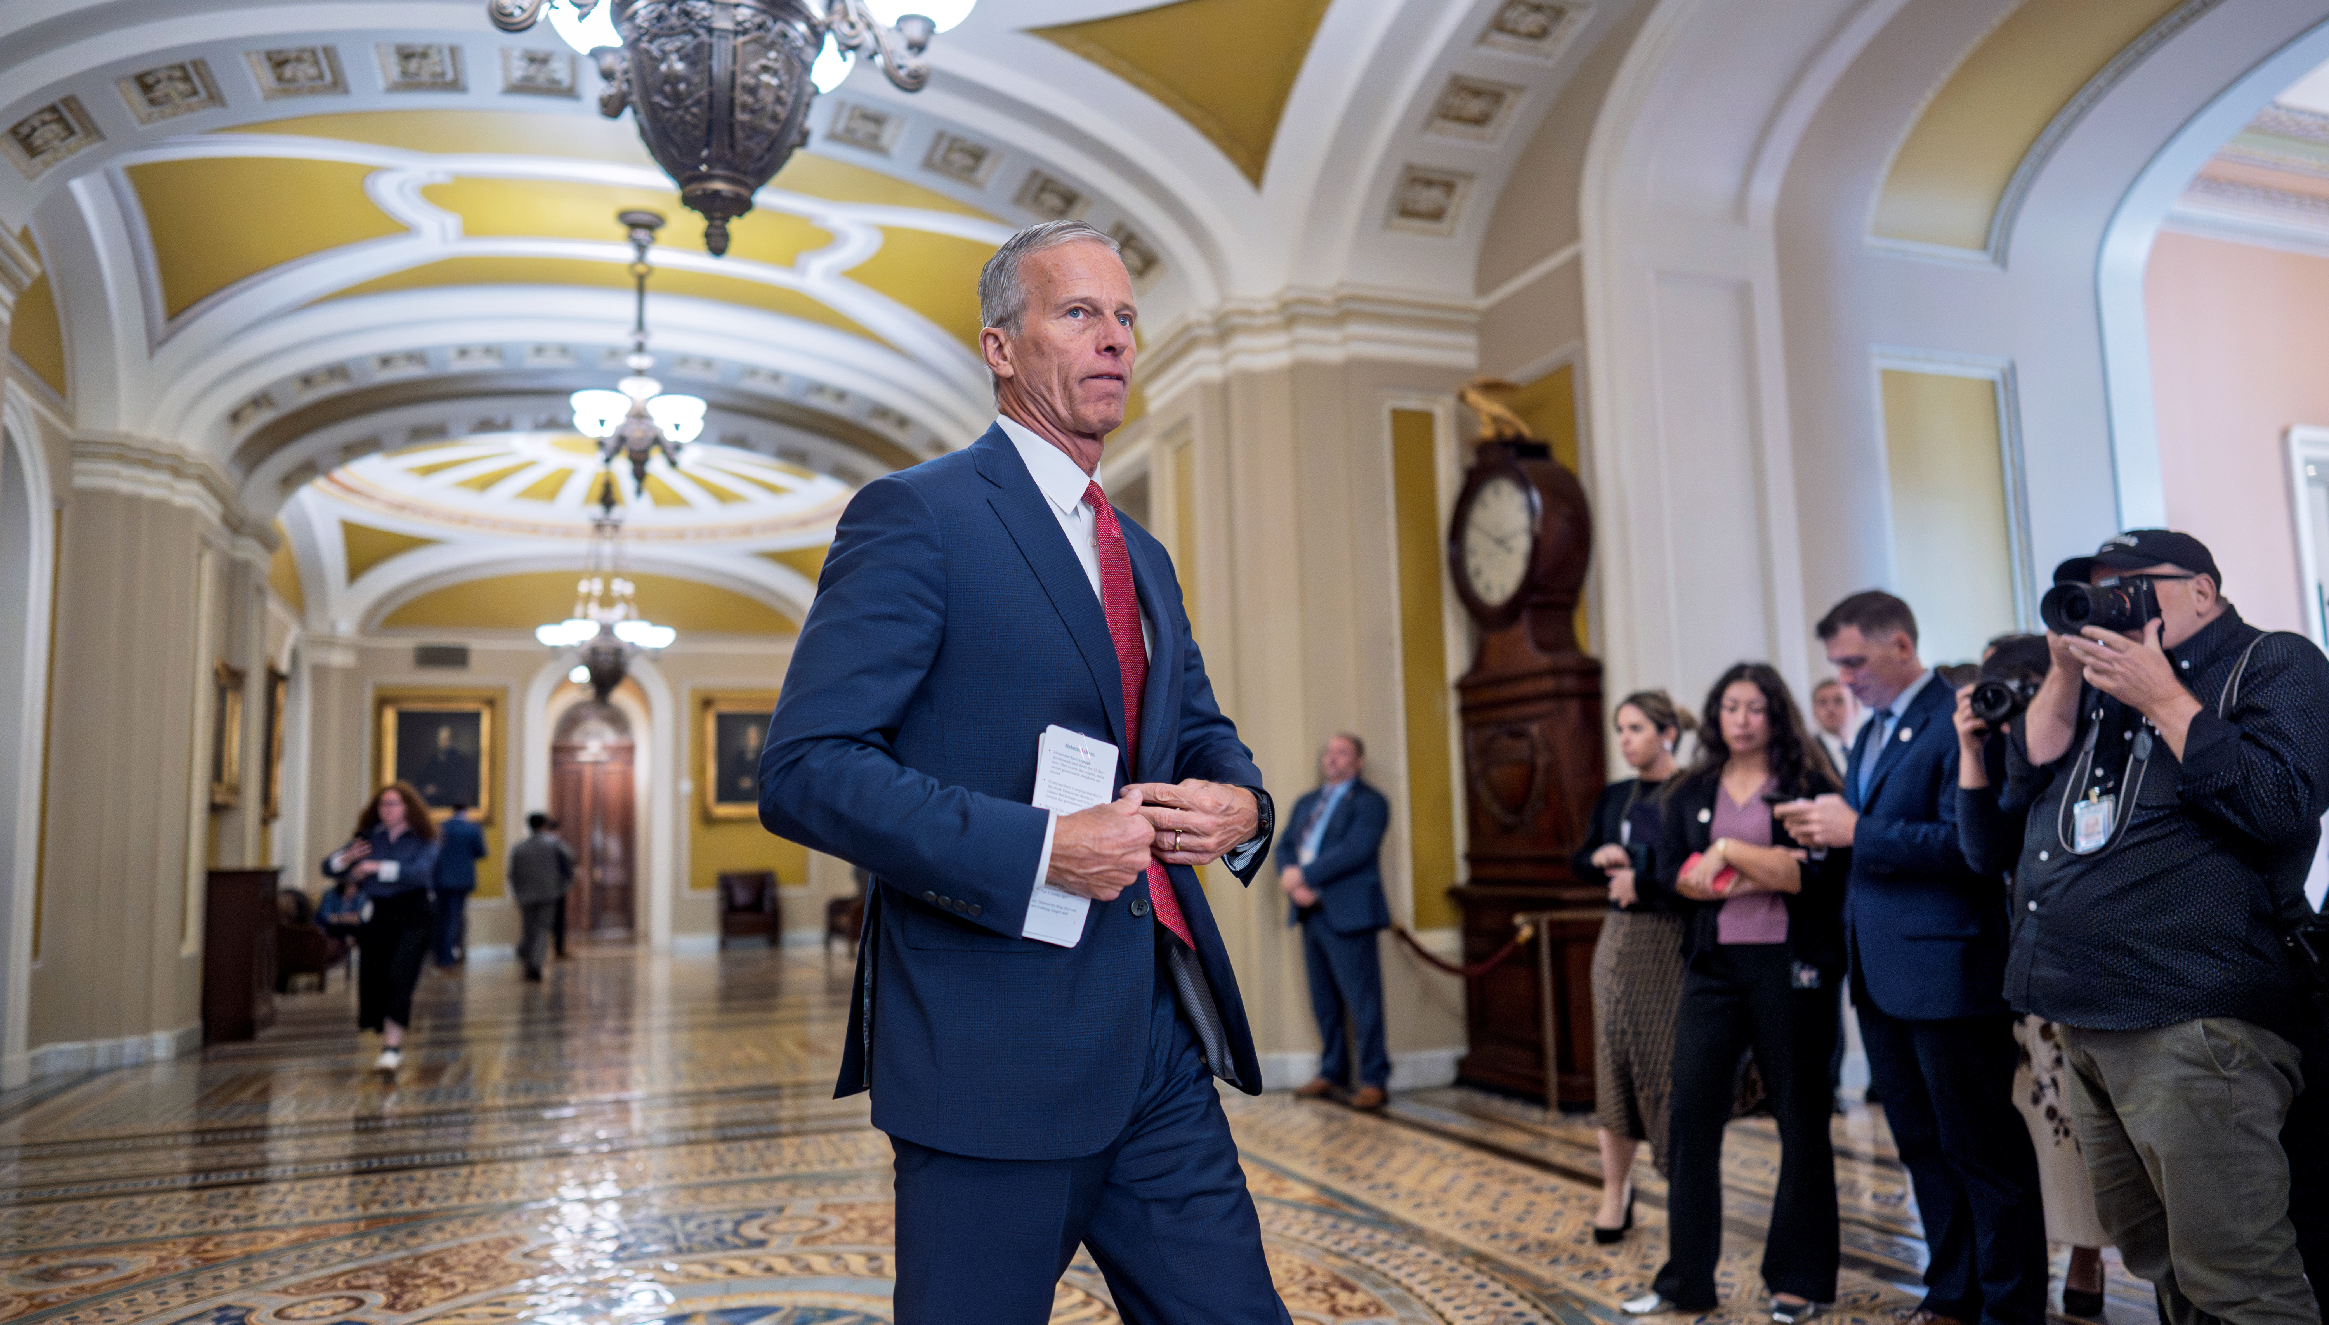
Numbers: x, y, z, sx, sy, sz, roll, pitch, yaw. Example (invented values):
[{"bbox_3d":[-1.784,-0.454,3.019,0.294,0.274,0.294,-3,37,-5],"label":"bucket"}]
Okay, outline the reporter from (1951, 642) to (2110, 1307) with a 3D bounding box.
[{"bbox_3d":[2.216,0.775,3.935,0.580,1.690,0.500,4,-9,-43],"label":"reporter"}]

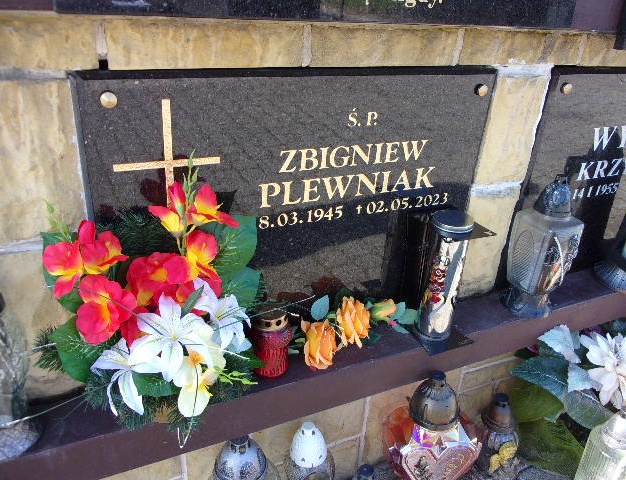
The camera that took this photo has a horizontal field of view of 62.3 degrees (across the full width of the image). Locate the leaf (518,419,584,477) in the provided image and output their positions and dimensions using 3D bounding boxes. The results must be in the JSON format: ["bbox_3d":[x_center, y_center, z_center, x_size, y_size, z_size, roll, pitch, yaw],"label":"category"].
[{"bbox_3d":[0.461,0.401,1.000,0.125,0.100,0.035,-2,28,-13],"label":"leaf"}]

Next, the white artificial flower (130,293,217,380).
[{"bbox_3d":[-0.172,0.120,0.635,0.105,0.105,0.045,-5,28,-18],"label":"white artificial flower"}]

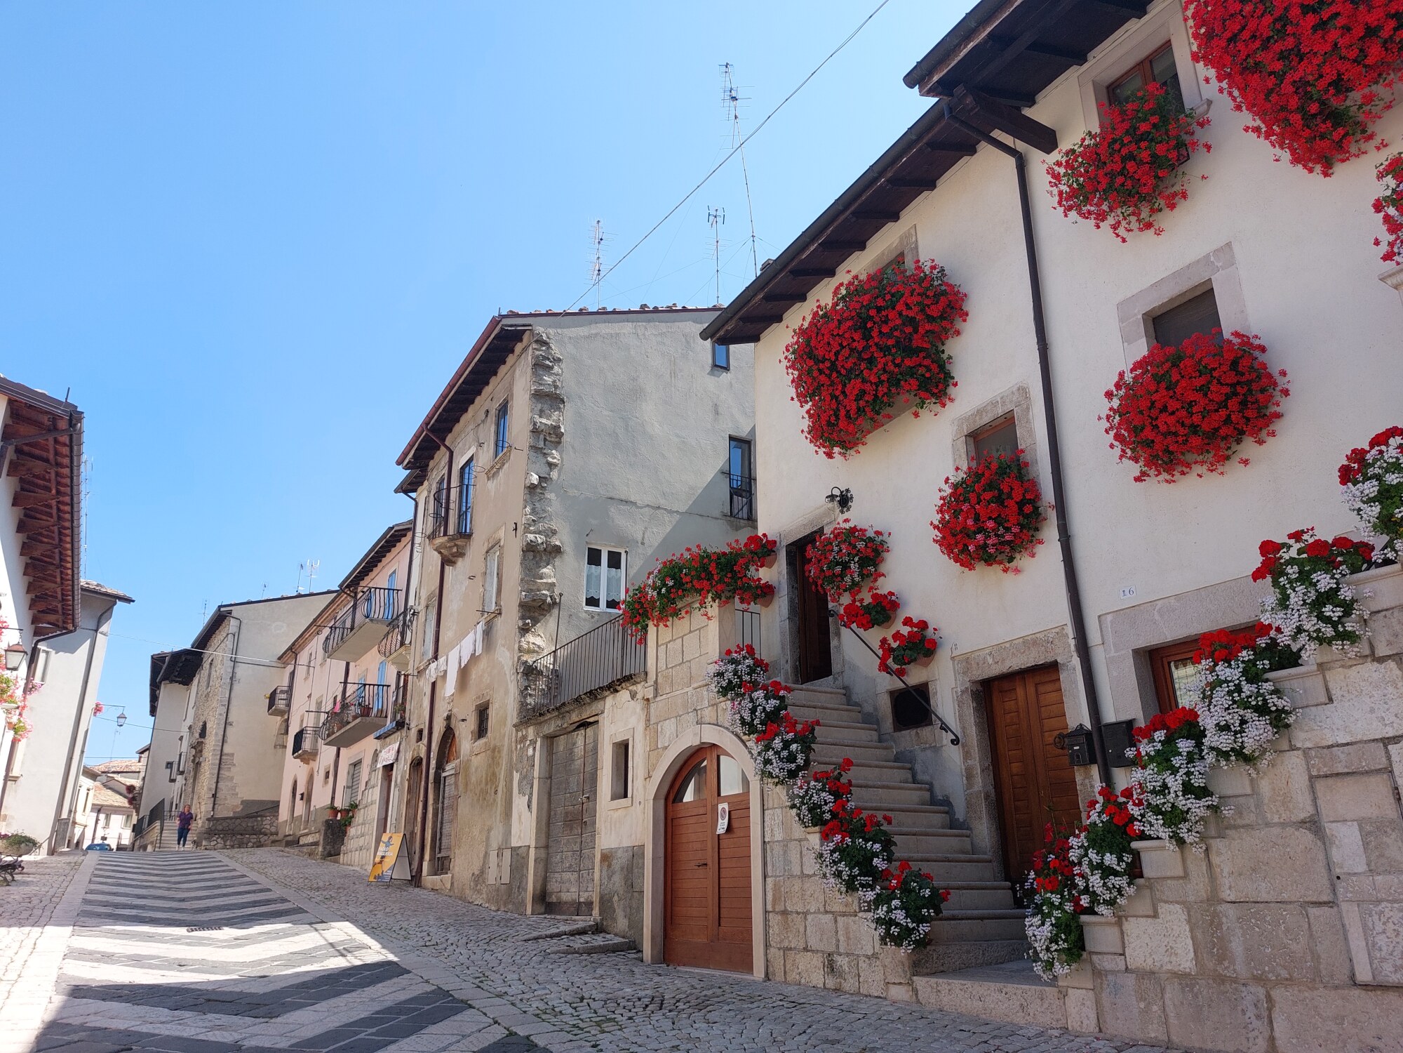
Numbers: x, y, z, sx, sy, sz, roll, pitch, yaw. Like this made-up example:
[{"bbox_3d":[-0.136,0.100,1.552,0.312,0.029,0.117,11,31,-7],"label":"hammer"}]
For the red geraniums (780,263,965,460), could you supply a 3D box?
[{"bbox_3d":[1.929,-1.921,11.218,0.800,1.800,2.500,11,-23,-27],"label":"red geraniums"}]

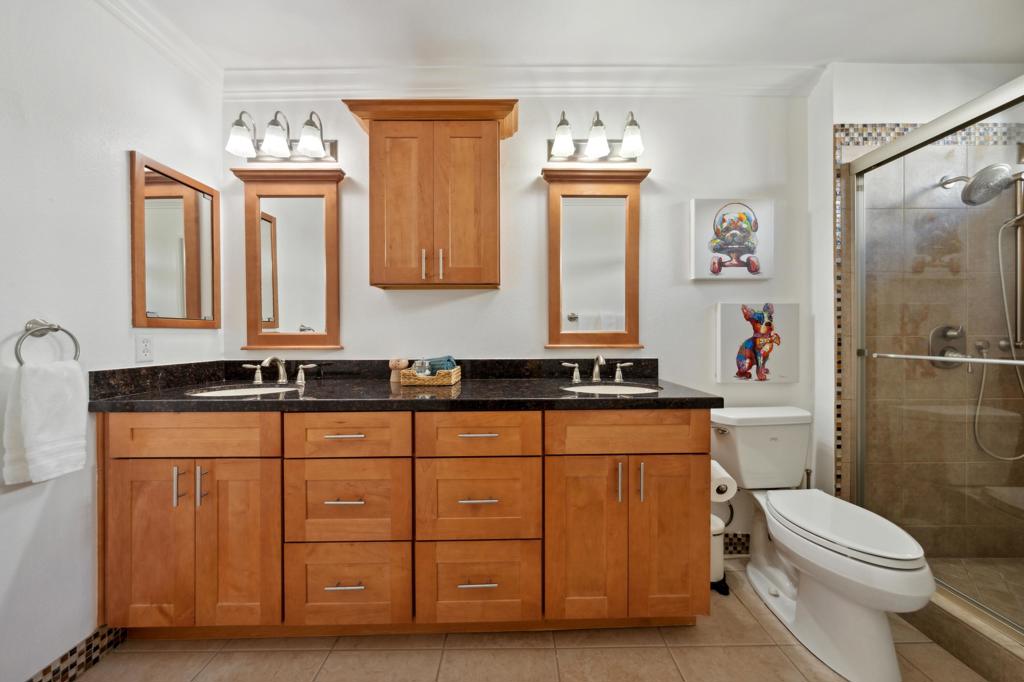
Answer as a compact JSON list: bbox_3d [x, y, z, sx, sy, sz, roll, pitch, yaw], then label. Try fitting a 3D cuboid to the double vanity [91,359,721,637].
[{"bbox_3d":[-0.379,0.609,1.498,2.270,1.015,0.540,0,1,-1],"label":"double vanity"}]

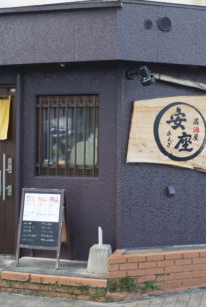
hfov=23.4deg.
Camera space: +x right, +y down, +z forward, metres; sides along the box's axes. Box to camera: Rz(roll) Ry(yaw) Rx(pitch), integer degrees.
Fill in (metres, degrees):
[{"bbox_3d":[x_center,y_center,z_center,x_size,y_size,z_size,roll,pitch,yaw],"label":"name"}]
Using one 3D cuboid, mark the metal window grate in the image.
[{"bbox_3d":[-0.407,-0.198,5.678,0.754,0.931,0.060,0,1,14],"label":"metal window grate"}]

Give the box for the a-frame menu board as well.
[{"bbox_3d":[-0.648,0.804,5.529,0.485,0.830,0.500,0,1,13],"label":"a-frame menu board"}]

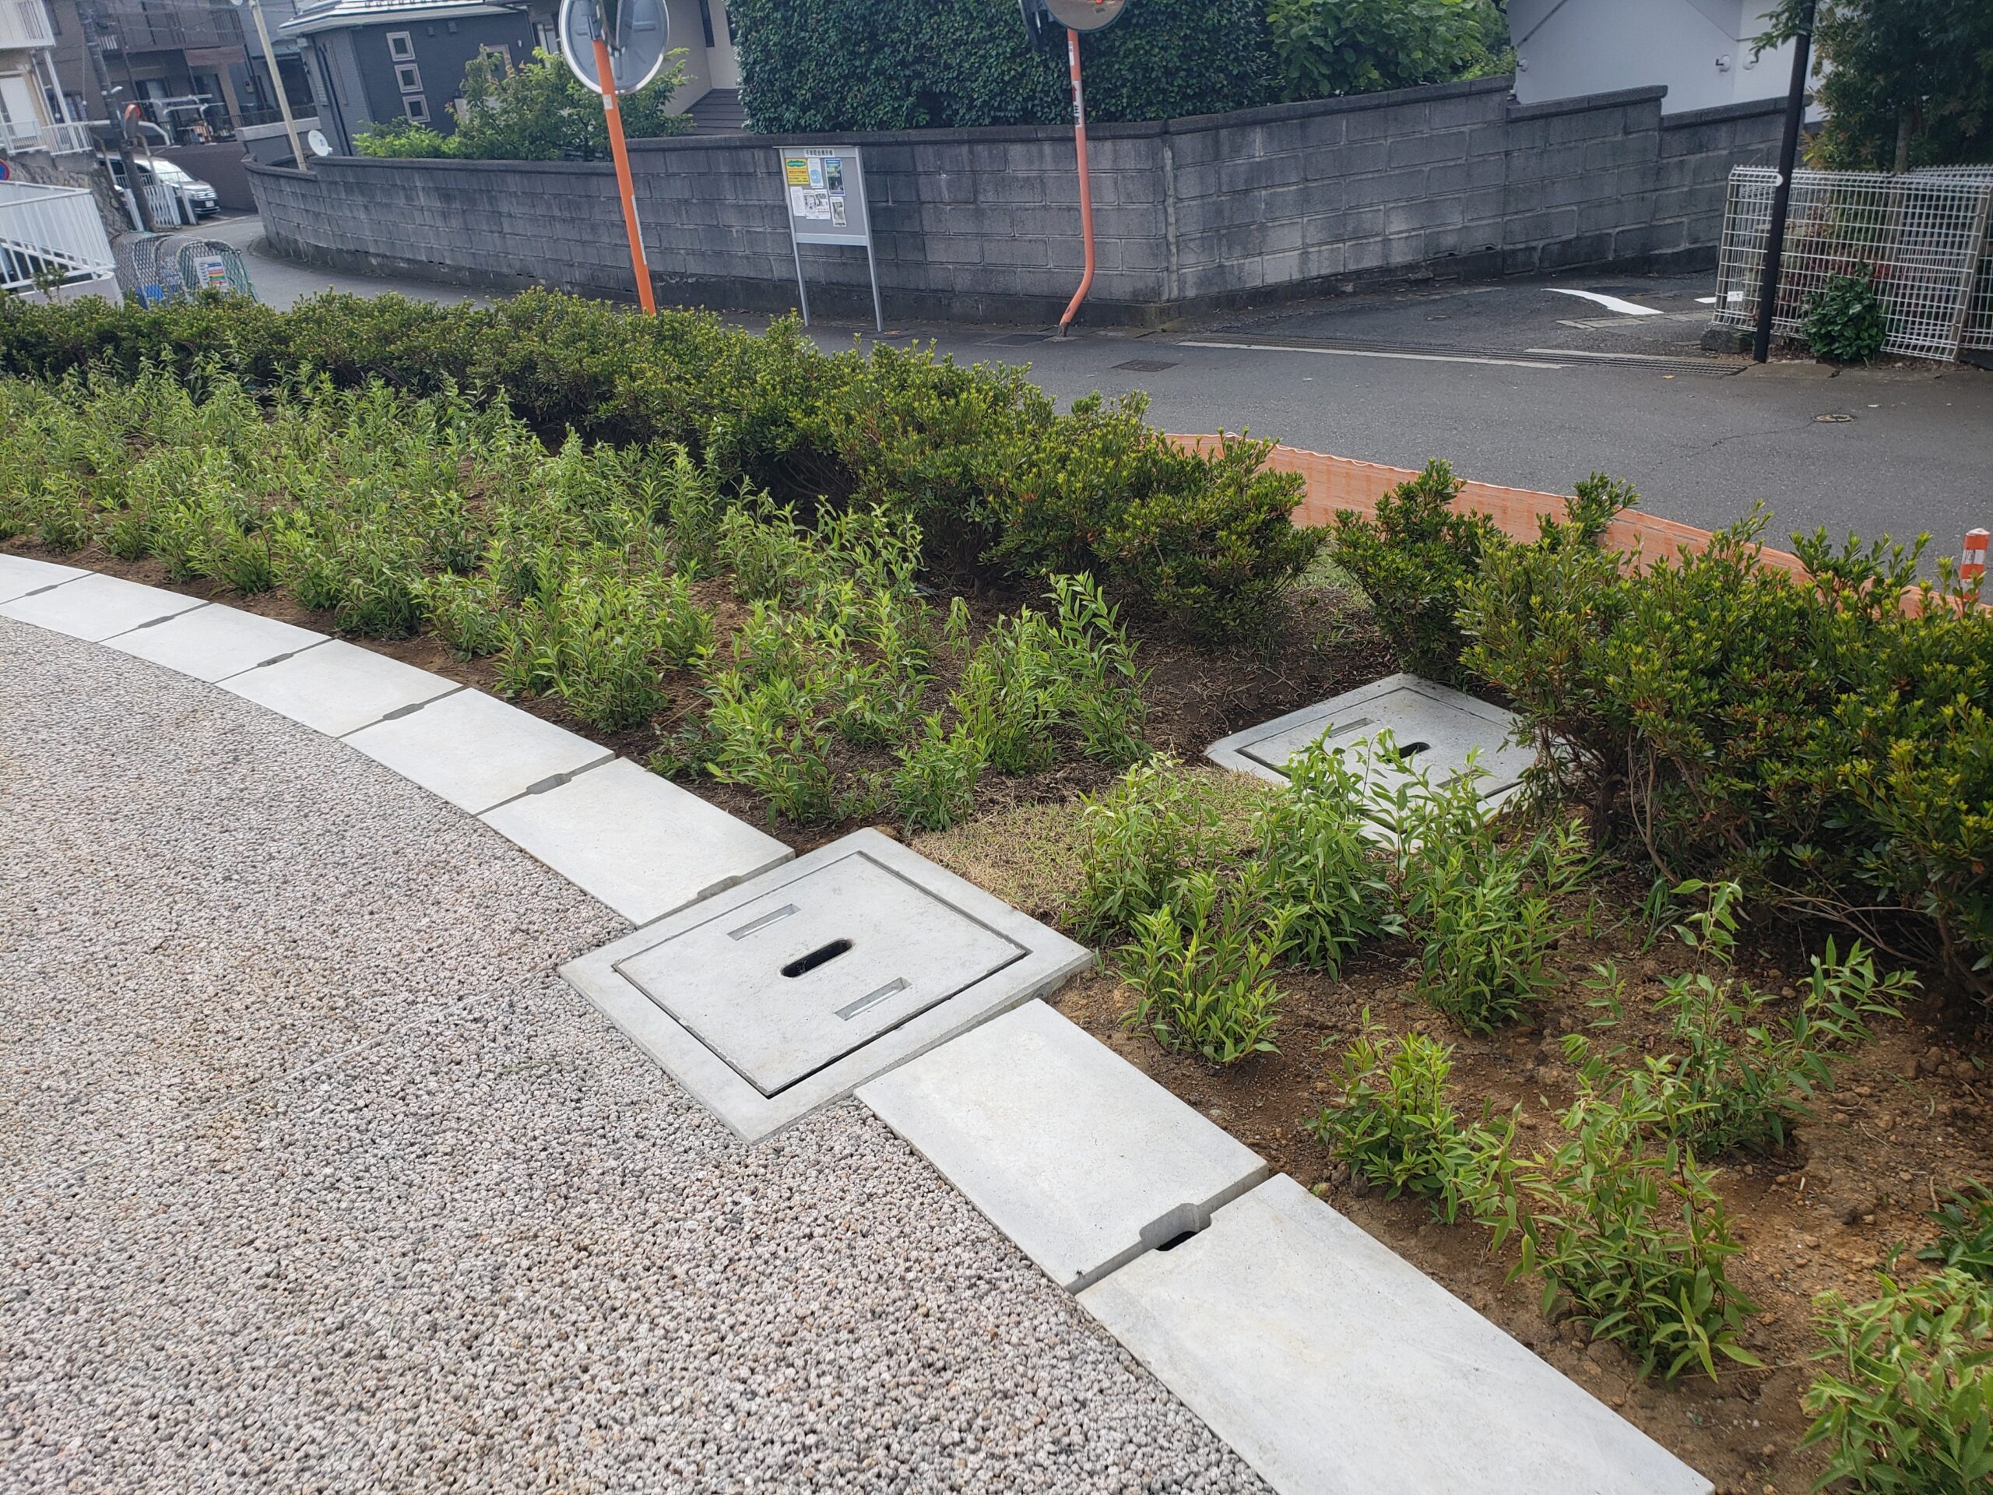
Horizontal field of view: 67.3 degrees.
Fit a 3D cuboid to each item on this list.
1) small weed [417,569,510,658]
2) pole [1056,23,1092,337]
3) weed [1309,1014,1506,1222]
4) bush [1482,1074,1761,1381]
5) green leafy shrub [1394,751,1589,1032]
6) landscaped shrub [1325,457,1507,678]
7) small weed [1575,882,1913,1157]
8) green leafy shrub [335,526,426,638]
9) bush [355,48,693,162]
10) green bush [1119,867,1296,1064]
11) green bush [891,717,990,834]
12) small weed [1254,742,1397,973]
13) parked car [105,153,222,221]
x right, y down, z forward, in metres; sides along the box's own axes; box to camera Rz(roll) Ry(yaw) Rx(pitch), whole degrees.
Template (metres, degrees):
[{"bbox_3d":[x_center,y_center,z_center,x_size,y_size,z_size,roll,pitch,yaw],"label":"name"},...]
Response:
[{"bbox_3d":[-1.326,-0.333,3.713,0.211,0.211,0.190,-6,26,0],"label":"small weed"},{"bbox_3d":[0.671,-5.266,13.844,0.380,2.850,0.140,-4,27,4],"label":"pole"},{"bbox_3d":[0.570,0.513,2.086,0.265,0.270,0.265,-6,25,0],"label":"weed"},{"bbox_3d":[0.658,0.484,1.534,0.266,0.341,0.240,-6,26,0],"label":"bush"},{"bbox_3d":[0.683,0.202,2.098,0.262,0.425,0.236,-6,26,0],"label":"green leafy shrub"},{"bbox_3d":[1.097,-0.456,3.912,0.446,0.596,0.446,-6,25,0],"label":"landscaped shrub"},{"bbox_3d":[0.966,0.352,1.955,0.390,0.345,0.300,9,30,27],"label":"small weed"},{"bbox_3d":[-1.614,-0.429,3.880,0.217,0.289,0.196,-6,26,0],"label":"green leafy shrub"},{"bbox_3d":[-6.629,-8.901,21.000,5.000,1.800,2.400,20,36,41],"label":"bush"},{"bbox_3d":[0.310,0.321,2.209,0.258,0.284,0.232,-2,27,8],"label":"green bush"},{"bbox_3d":[-0.121,0.055,3.188,0.203,0.253,0.203,-6,25,0],"label":"green bush"},{"bbox_3d":[0.519,0.178,2.376,0.221,0.394,0.199,0,27,12],"label":"small weed"},{"bbox_3d":[-23.082,-14.939,40.640,4.450,1.580,1.720,5,28,21],"label":"parked car"}]

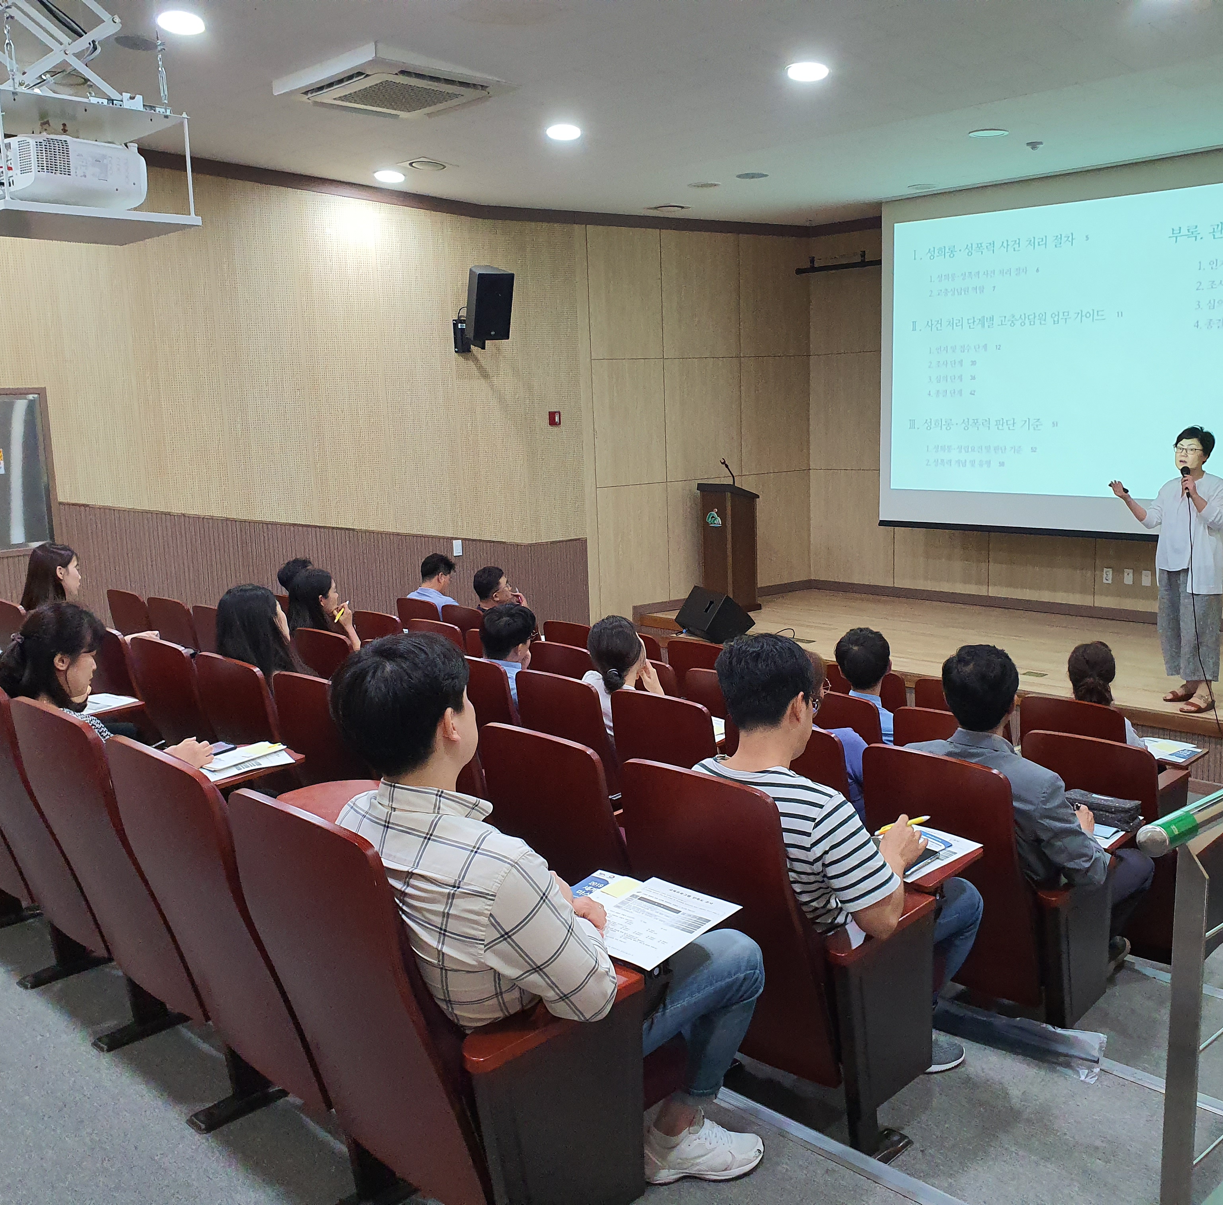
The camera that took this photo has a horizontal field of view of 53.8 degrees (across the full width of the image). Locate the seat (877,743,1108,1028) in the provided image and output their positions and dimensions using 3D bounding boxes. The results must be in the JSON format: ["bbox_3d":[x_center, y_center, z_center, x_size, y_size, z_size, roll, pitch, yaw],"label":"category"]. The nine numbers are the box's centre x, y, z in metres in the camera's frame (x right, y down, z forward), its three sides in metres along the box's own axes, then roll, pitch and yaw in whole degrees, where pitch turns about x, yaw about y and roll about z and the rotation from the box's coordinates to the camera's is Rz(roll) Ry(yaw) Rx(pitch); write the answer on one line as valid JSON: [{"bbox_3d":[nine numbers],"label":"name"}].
[{"bbox_3d":[1.120,0.853,3.602,0.573,0.933,0.611,7,12,44],"label":"seat"}]

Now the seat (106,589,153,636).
[{"bbox_3d":[-2.517,0.367,7.002,0.520,0.965,0.530,8,14,44],"label":"seat"}]

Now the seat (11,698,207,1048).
[{"bbox_3d":[-1.001,0.652,2.882,0.520,0.965,0.580,8,14,44],"label":"seat"}]

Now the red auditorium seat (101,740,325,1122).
[{"bbox_3d":[-0.678,0.716,2.561,0.554,0.933,0.563,7,12,44],"label":"red auditorium seat"}]

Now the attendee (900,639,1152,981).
[{"bbox_3d":[1.277,0.697,3.744,0.516,1.191,0.879,7,12,44],"label":"attendee"}]

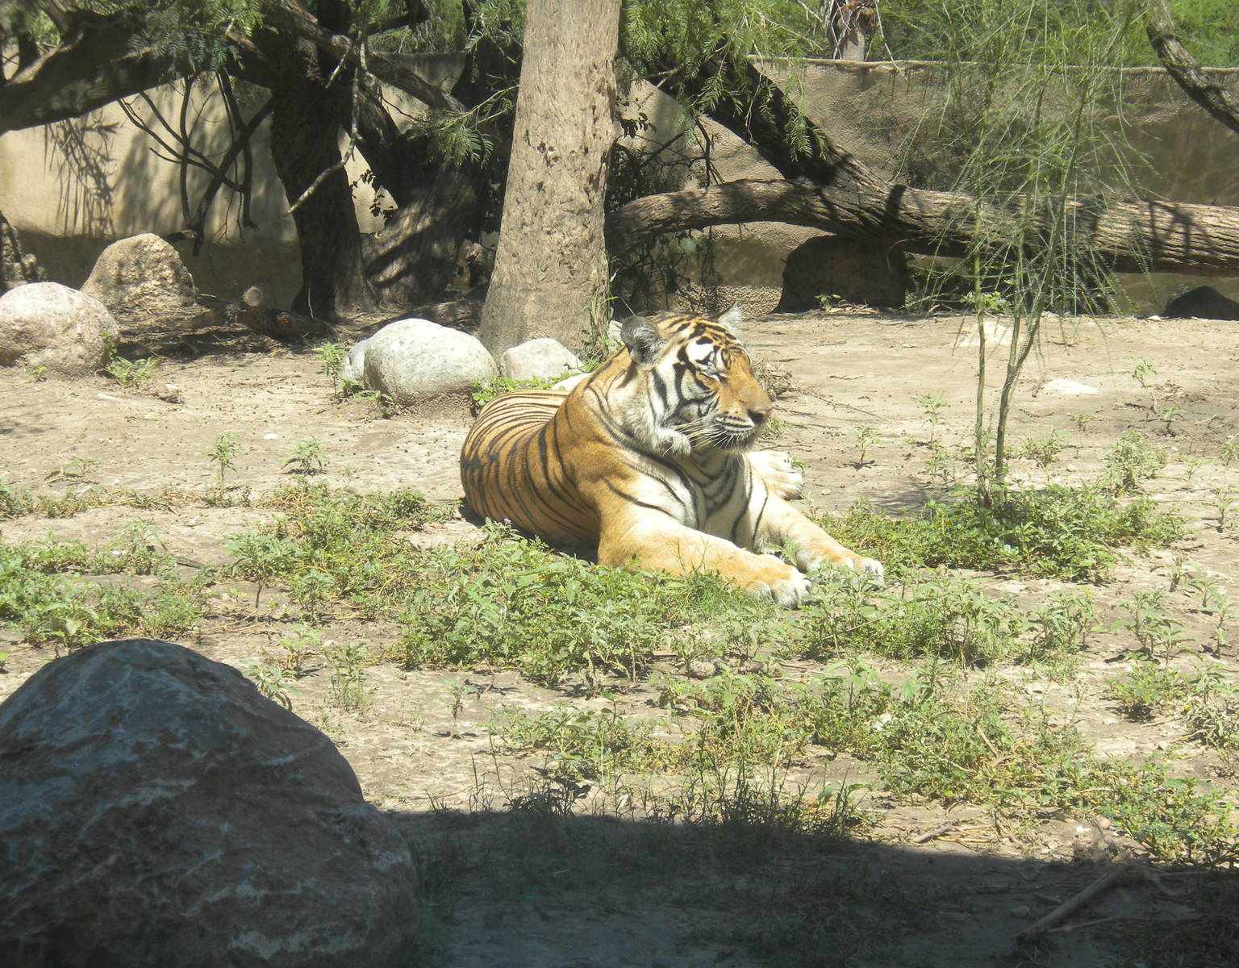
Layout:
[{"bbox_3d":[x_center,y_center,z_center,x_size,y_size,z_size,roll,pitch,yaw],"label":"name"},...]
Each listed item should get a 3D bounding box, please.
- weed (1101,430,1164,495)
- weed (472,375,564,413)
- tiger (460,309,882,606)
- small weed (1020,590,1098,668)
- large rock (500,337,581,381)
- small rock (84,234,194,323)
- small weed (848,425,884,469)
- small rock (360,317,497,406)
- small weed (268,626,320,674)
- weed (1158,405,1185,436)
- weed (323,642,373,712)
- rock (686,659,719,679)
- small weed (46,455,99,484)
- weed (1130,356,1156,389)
[{"bbox_3d":[1.460,-0.062,10.615,0.190,0.176,0.171,0,10,0],"label":"weed"},{"bbox_3d":[-0.325,-0.325,12.245,0.300,0.110,0.200,0,9,0],"label":"weed"},{"bbox_3d":[0.160,-0.131,9.426,0.720,0.610,1.500,-6,11,-34],"label":"tiger"},{"bbox_3d":[0.991,0.326,8.411,0.177,0.170,0.151,0,10,0],"label":"small weed"},{"bbox_3d":[-0.272,-0.433,12.872,0.282,0.152,0.226,0,10,0],"label":"large rock"},{"bbox_3d":[-1.839,-0.803,14.378,0.452,0.310,0.358,0,11,0],"label":"small rock"},{"bbox_3d":[0.758,-0.120,11.430,0.108,0.116,0.098,0,11,0],"label":"small weed"},{"bbox_3d":[-0.631,-0.425,12.370,0.440,0.270,0.360,0,9,0],"label":"small rock"},{"bbox_3d":[-0.696,0.352,8.003,0.112,0.100,0.105,0,9,0],"label":"small weed"},{"bbox_3d":[1.771,-0.210,11.953,0.084,0.089,0.076,0,11,0],"label":"weed"},{"bbox_3d":[-0.622,0.434,8.550,0.116,0.148,0.098,0,11,0],"label":"weed"},{"bbox_3d":[0.197,0.435,8.826,0.076,0.037,0.061,0,11,0],"label":"rock"},{"bbox_3d":[-1.645,-0.050,11.198,0.161,0.068,0.129,0,11,0],"label":"small weed"},{"bbox_3d":[1.774,-0.381,12.620,0.090,0.105,0.090,0,9,0],"label":"weed"}]

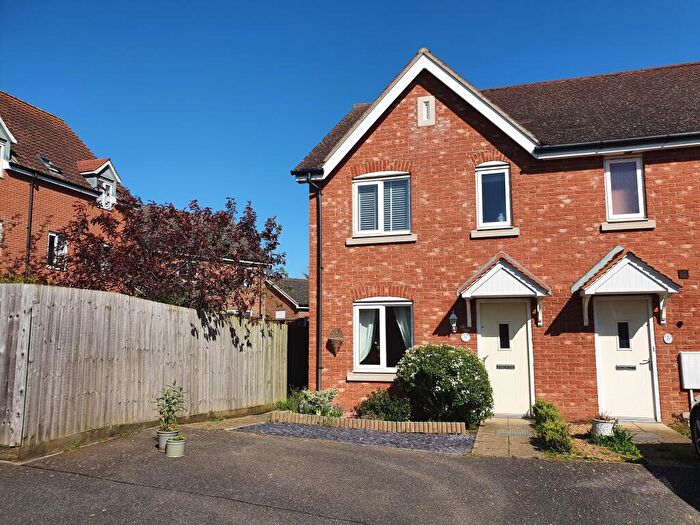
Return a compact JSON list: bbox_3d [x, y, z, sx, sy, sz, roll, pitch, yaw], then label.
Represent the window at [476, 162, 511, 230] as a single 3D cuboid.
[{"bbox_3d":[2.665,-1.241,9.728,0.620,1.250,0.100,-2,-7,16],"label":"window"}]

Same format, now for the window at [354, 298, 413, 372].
[{"bbox_3d":[0.628,1.400,10.037,1.170,1.430,0.100,-2,-7,16],"label":"window"}]

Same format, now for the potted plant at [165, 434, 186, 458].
[{"bbox_3d":[-2.159,2.259,6.524,0.270,0.260,0.270,-2,-7,17],"label":"potted plant"}]

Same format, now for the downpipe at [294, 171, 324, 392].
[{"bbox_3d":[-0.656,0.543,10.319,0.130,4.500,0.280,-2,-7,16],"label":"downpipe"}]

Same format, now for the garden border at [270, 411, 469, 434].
[{"bbox_3d":[0.175,2.478,8.107,3.140,0.160,0.130,-3,-7,19],"label":"garden border"}]

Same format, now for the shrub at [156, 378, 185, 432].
[{"bbox_3d":[-2.340,1.852,6.862,0.380,0.630,0.380,-2,-7,17],"label":"shrub"}]

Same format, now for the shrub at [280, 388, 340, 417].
[{"bbox_3d":[-0.711,2.451,9.331,1.120,0.430,0.750,-2,-7,17],"label":"shrub"}]

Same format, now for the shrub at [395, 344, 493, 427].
[{"bbox_3d":[1.544,2.024,8.807,1.560,1.270,1.350,-2,-7,17],"label":"shrub"}]

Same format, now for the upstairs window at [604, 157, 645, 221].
[{"bbox_3d":[4.772,-1.261,9.101,0.600,1.120,0.100,-2,-7,16],"label":"upstairs window"}]

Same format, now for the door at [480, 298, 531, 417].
[{"bbox_3d":[2.789,1.703,9.416,0.943,2.089,0.100,-2,-7,17],"label":"door"}]

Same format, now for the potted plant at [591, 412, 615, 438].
[{"bbox_3d":[3.634,2.325,7.593,0.340,0.340,0.340,-2,-7,17],"label":"potted plant"}]

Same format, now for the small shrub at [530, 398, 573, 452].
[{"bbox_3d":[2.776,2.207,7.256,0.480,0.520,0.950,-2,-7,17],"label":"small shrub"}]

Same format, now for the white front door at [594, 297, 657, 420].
[{"bbox_3d":[4.657,1.613,8.862,0.908,2.061,0.100,-2,-7,17],"label":"white front door"}]

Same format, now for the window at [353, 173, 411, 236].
[{"bbox_3d":[0.622,-1.158,10.392,1.162,1.250,0.100,-2,-7,17],"label":"window"}]

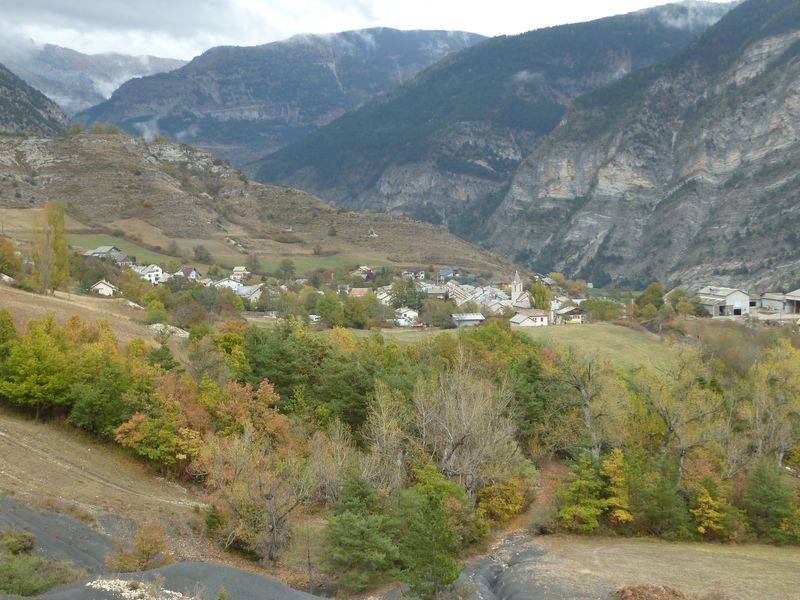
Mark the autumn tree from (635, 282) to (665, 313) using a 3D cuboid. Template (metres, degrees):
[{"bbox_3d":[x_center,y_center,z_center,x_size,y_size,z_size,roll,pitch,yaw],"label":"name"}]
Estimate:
[{"bbox_3d":[105.990,-0.850,540.000,12.300,13.000,12.000,0,3,0],"label":"autumn tree"}]

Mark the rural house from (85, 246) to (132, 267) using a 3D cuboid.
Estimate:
[{"bbox_3d":[-165.117,-25.207,720.000,22.000,11.500,15.000,-1,4,-20],"label":"rural house"}]

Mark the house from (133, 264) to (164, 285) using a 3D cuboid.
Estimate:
[{"bbox_3d":[-136.523,-13.571,690.000,14.000,11.000,11.000,-1,4,-14],"label":"house"}]

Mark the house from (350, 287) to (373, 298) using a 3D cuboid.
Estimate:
[{"bbox_3d":[-19.385,-3.525,640.000,11.000,6.800,9.000,0,4,-2],"label":"house"}]

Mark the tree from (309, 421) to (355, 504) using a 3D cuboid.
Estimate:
[{"bbox_3d":[-7.540,17.680,140.000,5.000,9.100,5.000,0,3,0],"label":"tree"}]

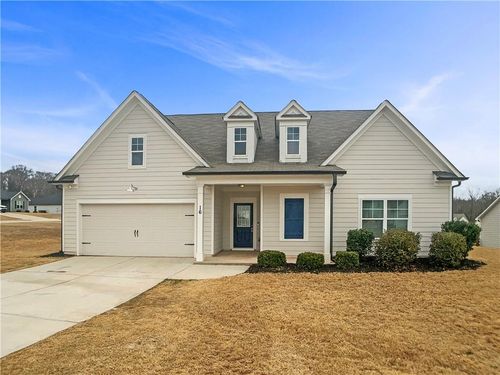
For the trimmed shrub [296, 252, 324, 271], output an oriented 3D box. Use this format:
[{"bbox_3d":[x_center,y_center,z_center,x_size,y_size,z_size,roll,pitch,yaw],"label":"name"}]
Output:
[{"bbox_3d":[2.045,2.477,13.600,0.942,0.582,0.880,0,-2,5],"label":"trimmed shrub"}]

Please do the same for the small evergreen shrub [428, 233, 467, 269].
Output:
[{"bbox_3d":[6.840,2.131,13.900,1.306,1.169,1.250,0,-2,5],"label":"small evergreen shrub"}]

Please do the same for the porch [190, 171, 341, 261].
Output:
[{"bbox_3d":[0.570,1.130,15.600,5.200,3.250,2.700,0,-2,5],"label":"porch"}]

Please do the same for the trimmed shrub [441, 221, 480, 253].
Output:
[{"bbox_3d":[7.688,1.881,14.700,1.454,1.327,1.350,0,-2,5],"label":"trimmed shrub"}]

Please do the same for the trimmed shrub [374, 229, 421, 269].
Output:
[{"bbox_3d":[5.069,2.098,13.850,1.541,1.353,1.400,0,-2,5],"label":"trimmed shrub"}]

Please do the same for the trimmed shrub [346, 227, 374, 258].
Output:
[{"bbox_3d":[3.995,2.031,14.600,1.000,1.065,1.000,0,-2,5],"label":"trimmed shrub"}]

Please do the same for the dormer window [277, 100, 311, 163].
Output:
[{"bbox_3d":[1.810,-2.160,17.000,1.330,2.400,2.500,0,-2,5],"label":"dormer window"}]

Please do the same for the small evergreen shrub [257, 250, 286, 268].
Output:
[{"bbox_3d":[0.750,2.448,13.700,0.972,0.593,0.900,0,-2,5],"label":"small evergreen shrub"}]

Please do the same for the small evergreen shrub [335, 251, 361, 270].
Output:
[{"bbox_3d":[3.259,2.433,13.450,0.798,0.622,0.820,0,-2,5],"label":"small evergreen shrub"}]

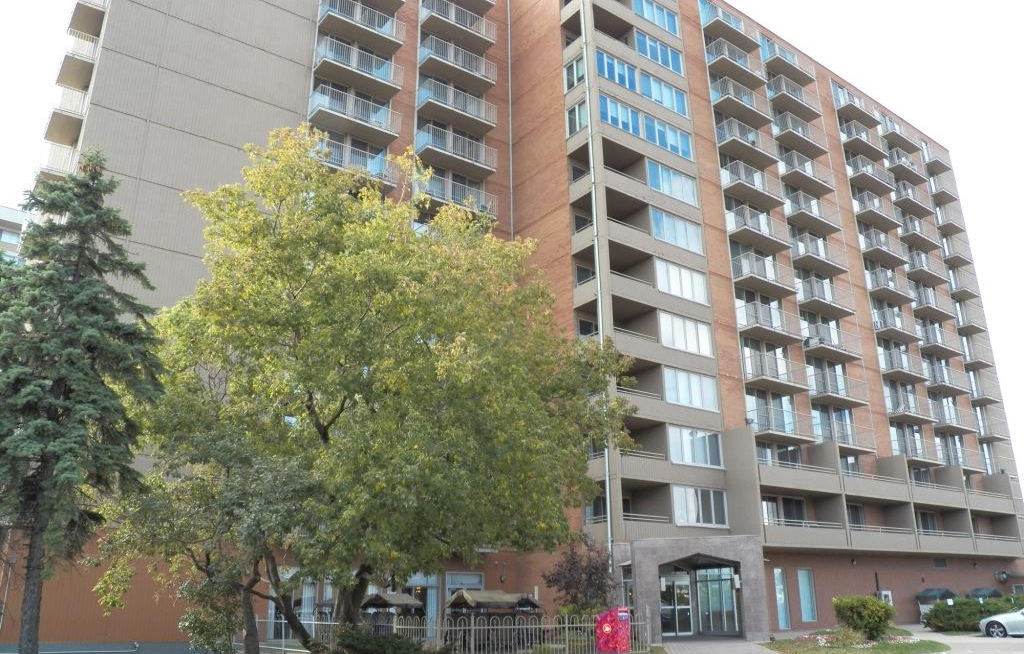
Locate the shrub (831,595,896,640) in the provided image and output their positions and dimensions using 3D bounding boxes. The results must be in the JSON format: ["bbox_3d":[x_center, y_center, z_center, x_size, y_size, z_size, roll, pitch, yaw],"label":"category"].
[{"bbox_3d":[12.731,10.503,30.000,2.100,1.550,2.000,14,-24,-35],"label":"shrub"}]

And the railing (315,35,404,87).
[{"bbox_3d":[-7.028,-11.854,38.127,3.927,1.191,1.088,14,-24,-35],"label":"railing"}]

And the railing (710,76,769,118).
[{"bbox_3d":[12.982,-12.586,46.498,4.000,1.120,1.030,14,-24,-35],"label":"railing"}]

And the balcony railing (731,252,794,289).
[{"bbox_3d":[13.367,-2.669,43.703,4.110,1.160,1.040,14,-24,-36],"label":"balcony railing"}]

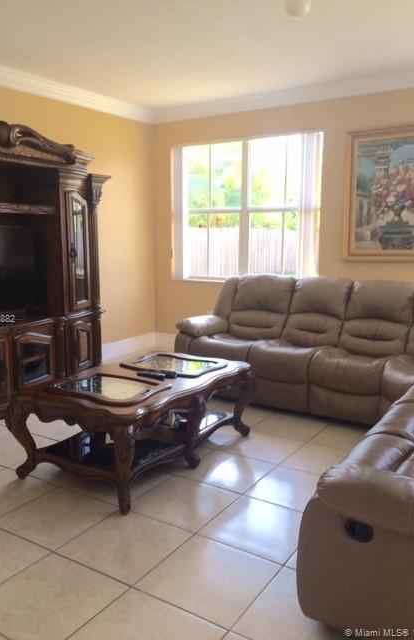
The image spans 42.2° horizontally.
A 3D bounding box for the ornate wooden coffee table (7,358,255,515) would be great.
[{"bbox_3d":[-0.397,0.614,3.384,0.862,0.482,1.370,5,10,33],"label":"ornate wooden coffee table"}]

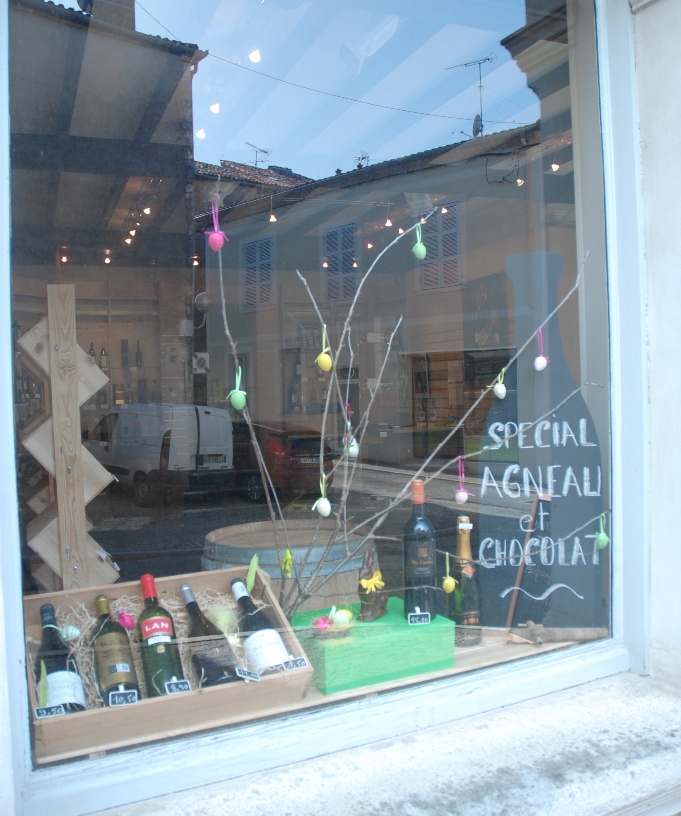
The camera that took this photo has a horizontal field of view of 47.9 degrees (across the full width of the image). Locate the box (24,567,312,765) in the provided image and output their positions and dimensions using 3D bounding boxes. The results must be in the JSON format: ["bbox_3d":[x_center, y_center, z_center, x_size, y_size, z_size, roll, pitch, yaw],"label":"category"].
[{"bbox_3d":[-0.366,0.494,1.578,0.522,0.090,0.339,-2,27,-27],"label":"box"}]

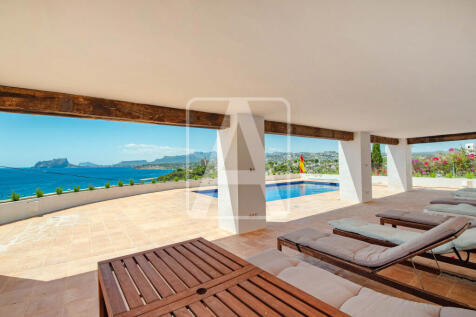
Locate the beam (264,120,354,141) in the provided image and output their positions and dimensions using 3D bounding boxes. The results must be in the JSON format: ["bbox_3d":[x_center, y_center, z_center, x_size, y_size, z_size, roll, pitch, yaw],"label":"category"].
[{"bbox_3d":[2.202,-0.753,5.916,4.407,0.282,0.254,0,-2,-34],"label":"beam"}]

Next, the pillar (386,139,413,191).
[{"bbox_3d":[7.618,0.275,9.408,0.679,2.414,0.772,0,-1,-33],"label":"pillar"}]

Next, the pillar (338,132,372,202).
[{"bbox_3d":[4.238,0.290,7.199,0.696,2.414,0.786,0,-1,-33],"label":"pillar"}]

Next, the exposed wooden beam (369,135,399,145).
[{"bbox_3d":[5.917,-0.781,8.321,3.349,0.272,0.272,0,-1,-33],"label":"exposed wooden beam"}]

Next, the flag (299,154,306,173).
[{"bbox_3d":[5.074,0.393,15.600,0.600,1.400,0.250,-1,-1,18],"label":"flag"}]

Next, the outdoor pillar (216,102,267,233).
[{"bbox_3d":[0.078,0.316,4.453,0.750,2.420,0.760,0,-2,-36],"label":"outdoor pillar"}]

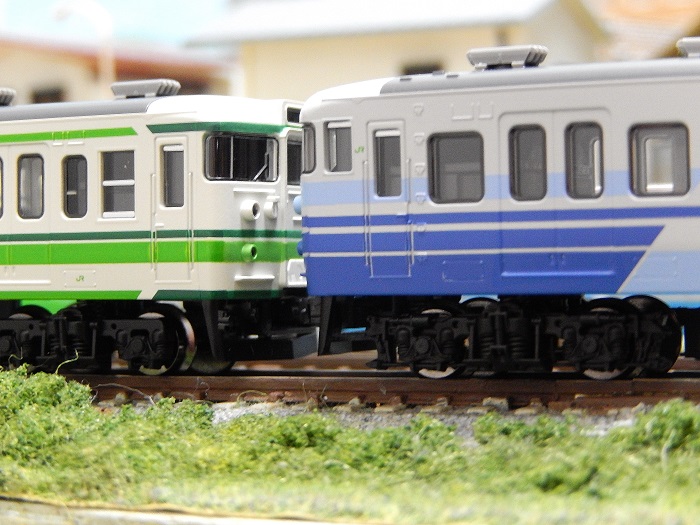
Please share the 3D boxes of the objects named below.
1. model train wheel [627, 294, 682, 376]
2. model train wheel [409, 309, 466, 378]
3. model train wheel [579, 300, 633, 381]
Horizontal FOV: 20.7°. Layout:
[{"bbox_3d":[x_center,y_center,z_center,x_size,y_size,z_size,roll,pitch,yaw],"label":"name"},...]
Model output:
[{"bbox_3d":[0.024,0.006,0.158,0.007,0.007,0.002,-1,-1,26],"label":"model train wheel"},{"bbox_3d":[0.007,0.007,0.156,0.007,0.007,0.002,-1,-1,26],"label":"model train wheel"},{"bbox_3d":[0.020,0.006,0.150,0.007,0.007,0.002,-1,-1,26],"label":"model train wheel"}]

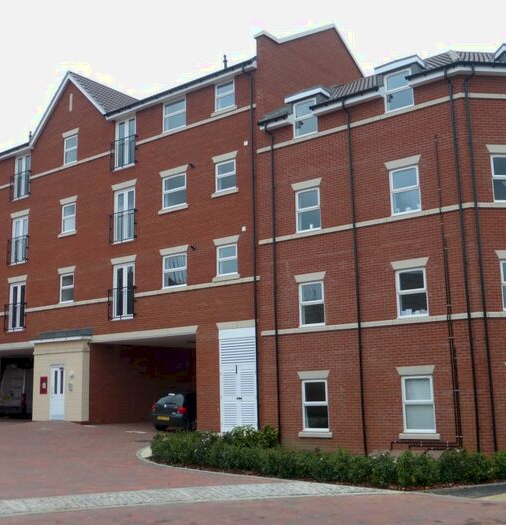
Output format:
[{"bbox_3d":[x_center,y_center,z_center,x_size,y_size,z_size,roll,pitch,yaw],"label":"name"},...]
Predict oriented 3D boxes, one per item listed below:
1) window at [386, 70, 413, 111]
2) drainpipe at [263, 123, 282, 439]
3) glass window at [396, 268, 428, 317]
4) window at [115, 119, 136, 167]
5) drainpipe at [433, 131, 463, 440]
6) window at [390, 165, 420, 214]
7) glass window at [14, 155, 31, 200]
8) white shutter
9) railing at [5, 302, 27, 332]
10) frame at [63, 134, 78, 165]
[{"bbox_3d":[4.160,-4.902,19.600,0.820,1.150,0.100,-9,-13,35],"label":"window"},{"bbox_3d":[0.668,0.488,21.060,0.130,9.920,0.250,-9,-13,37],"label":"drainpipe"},{"bbox_3d":[4.286,0.839,18.475,0.893,1.308,0.100,-9,-12,36],"label":"glass window"},{"bbox_3d":[-4.848,-4.525,26.172,1.180,1.890,0.110,-9,-13,36],"label":"window"},{"bbox_3d":[5.009,0.550,17.728,0.190,8.050,0.120,-9,-13,37],"label":"drainpipe"},{"bbox_3d":[4.212,-1.977,18.963,0.903,1.307,0.100,-9,-12,36],"label":"window"},{"bbox_3d":[-9.977,-3.758,29.919,1.224,2.049,0.120,-9,-12,36],"label":"glass window"},{"bbox_3d":[-0.447,3.708,21.579,1.503,3.248,0.100,-9,-12,36],"label":"white shutter"},{"bbox_3d":[-9.899,2.289,28.652,1.440,1.120,0.130,-9,-13,36],"label":"railing"},{"bbox_3d":[-7.416,-4.586,28.108,0.934,1.159,0.100,-9,-12,36],"label":"frame"}]

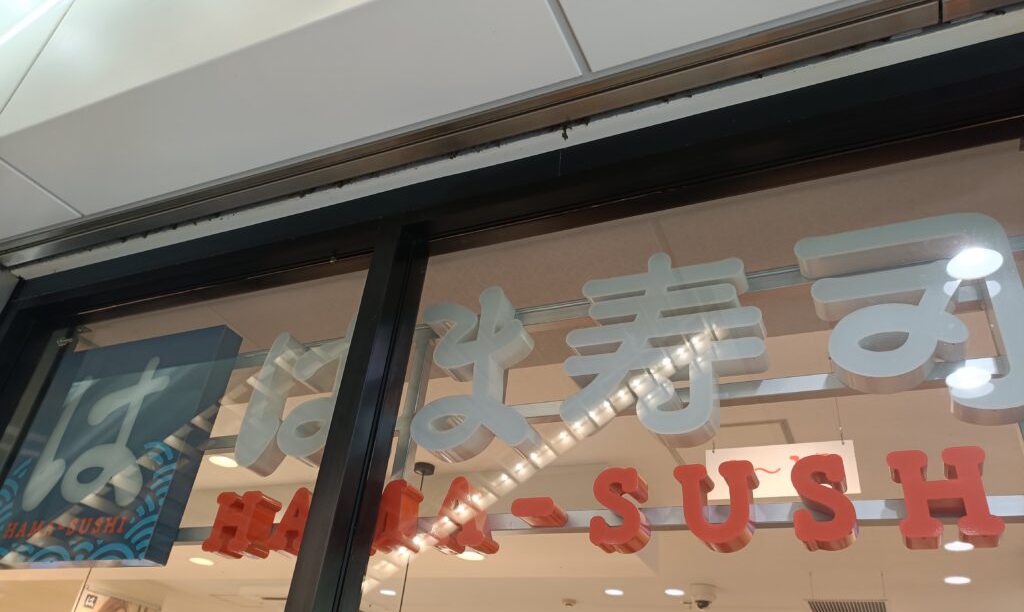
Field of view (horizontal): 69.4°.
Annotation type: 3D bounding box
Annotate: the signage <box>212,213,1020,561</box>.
[{"bbox_3d":[0.122,0.234,1.757,1.909,0.702,0.115,-9,-36,23],"label":"signage"}]

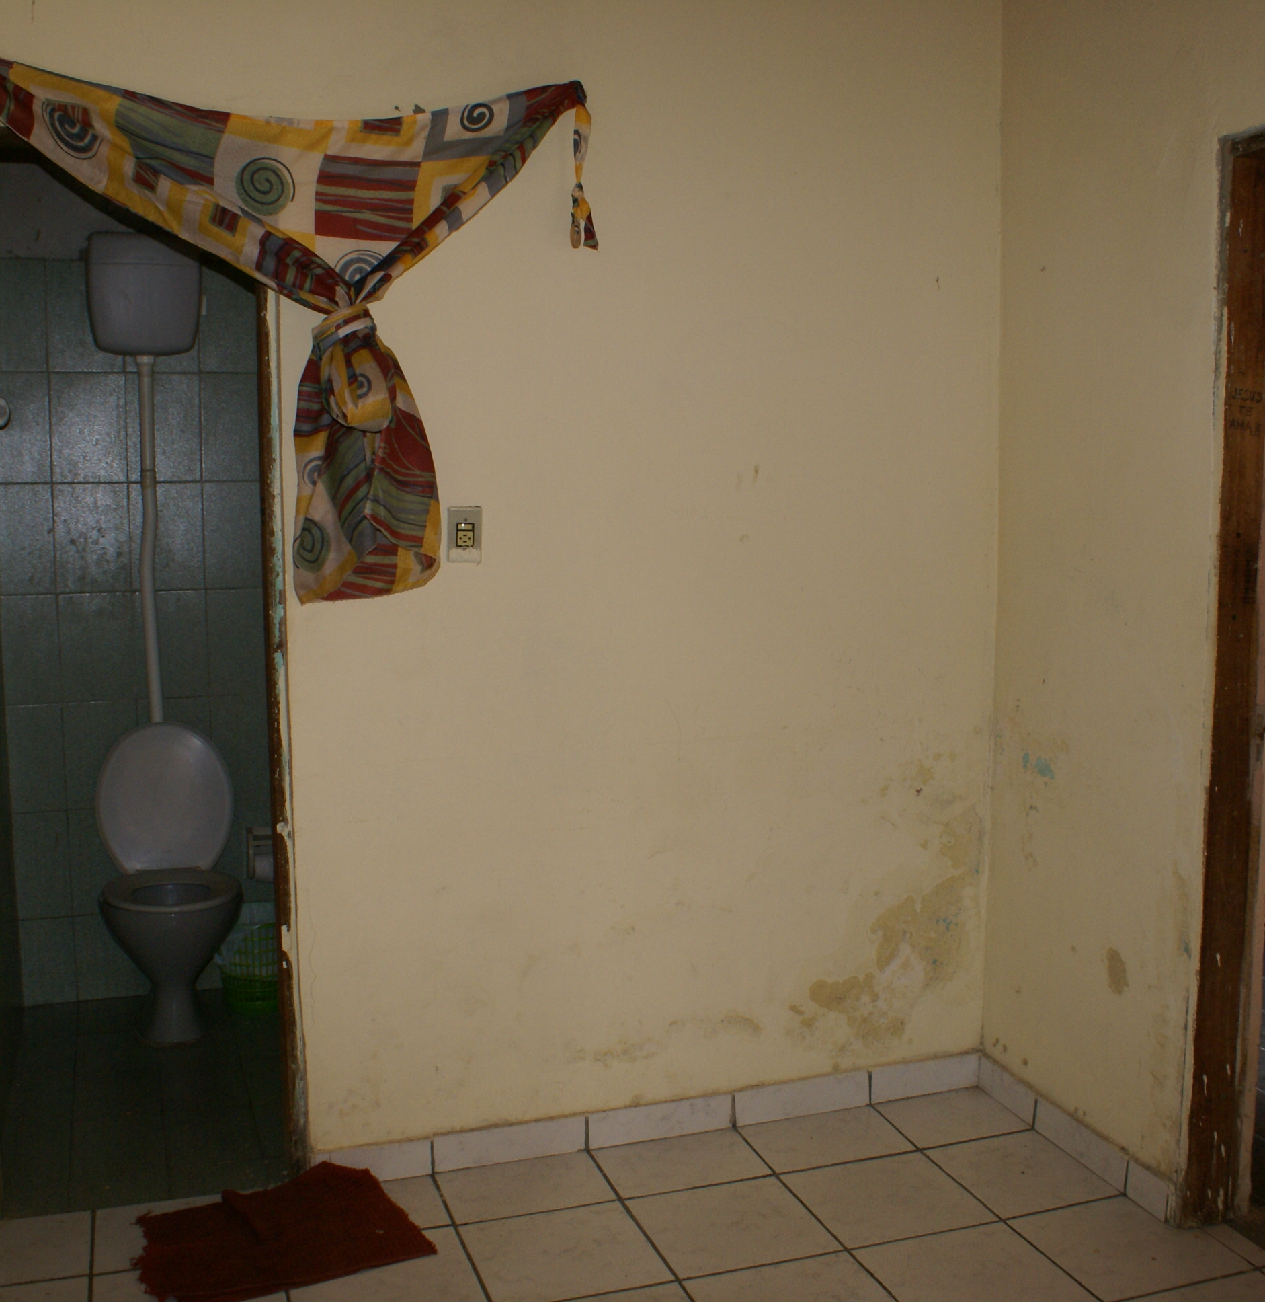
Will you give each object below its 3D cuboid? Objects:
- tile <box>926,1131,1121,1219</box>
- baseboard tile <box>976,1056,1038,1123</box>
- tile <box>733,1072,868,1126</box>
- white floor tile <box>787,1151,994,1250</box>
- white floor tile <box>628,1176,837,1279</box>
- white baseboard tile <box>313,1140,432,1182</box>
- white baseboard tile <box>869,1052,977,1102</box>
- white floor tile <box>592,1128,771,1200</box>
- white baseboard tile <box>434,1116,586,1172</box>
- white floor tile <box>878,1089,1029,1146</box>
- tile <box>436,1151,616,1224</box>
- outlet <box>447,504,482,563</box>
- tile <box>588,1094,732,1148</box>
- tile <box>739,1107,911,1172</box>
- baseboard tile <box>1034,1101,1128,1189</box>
[{"bbox_3d":[0.823,1.114,3.104,0.292,0.012,0.333,-2,7,-18],"label":"tile"},{"bbox_3d":[0.868,1.029,3.410,0.012,0.082,0.237,-2,7,-18],"label":"baseboard tile"},{"bbox_3d":[0.397,1.039,3.370,0.338,0.082,0.012,-2,7,-18],"label":"tile"},{"bbox_3d":[0.519,1.122,2.990,0.339,0.012,0.339,-2,7,-18],"label":"white floor tile"},{"bbox_3d":[0.194,1.136,2.881,0.339,0.012,0.339,-2,7,-18],"label":"white floor tile"},{"bbox_3d":[-0.550,1.072,3.065,0.263,0.083,0.012,-2,7,-18],"label":"white baseboard tile"},{"bbox_3d":[0.700,1.022,3.468,0.290,0.082,0.012,-2,7,-18],"label":"white baseboard tile"},{"bbox_3d":[0.105,1.111,3.156,0.336,0.012,0.237,-2,7,-18],"label":"white floor tile"},{"bbox_3d":[-0.261,1.063,3.159,0.339,0.083,0.012,-2,7,-18],"label":"white baseboard tile"},{"bbox_3d":[0.732,1.081,3.368,0.293,0.012,0.234,-2,7,-18],"label":"white floor tile"},{"bbox_3d":[-0.224,1.124,3.048,0.336,0.012,0.237,-2,7,-18],"label":"tile"},{"bbox_3d":[-0.341,-0.236,2.990,0.072,0.115,0.014,-2,7,-18],"label":"outlet"},{"bbox_3d":[0.065,1.051,3.267,0.339,0.083,0.012,-2,7,-18],"label":"tile"},{"bbox_3d":[0.429,1.095,3.265,0.339,0.012,0.234,-2,7,-18],"label":"tile"},{"bbox_3d":[0.963,1.054,3.137,0.012,0.083,0.339,-2,7,-18],"label":"baseboard tile"}]

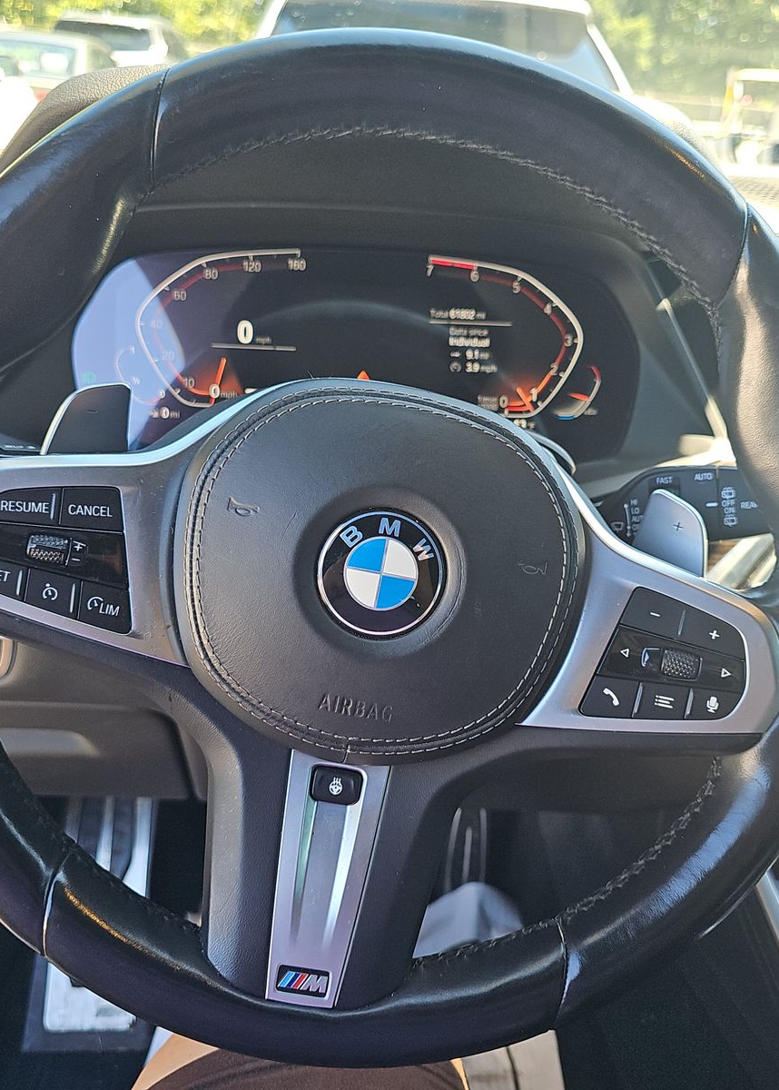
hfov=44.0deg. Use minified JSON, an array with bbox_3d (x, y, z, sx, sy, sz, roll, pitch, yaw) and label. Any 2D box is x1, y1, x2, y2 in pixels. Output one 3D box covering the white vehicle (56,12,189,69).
[{"bbox_3d":[-4.502,-8.474,17.493,1.900,1.760,4.700,3,26,-4],"label":"white vehicle"}]

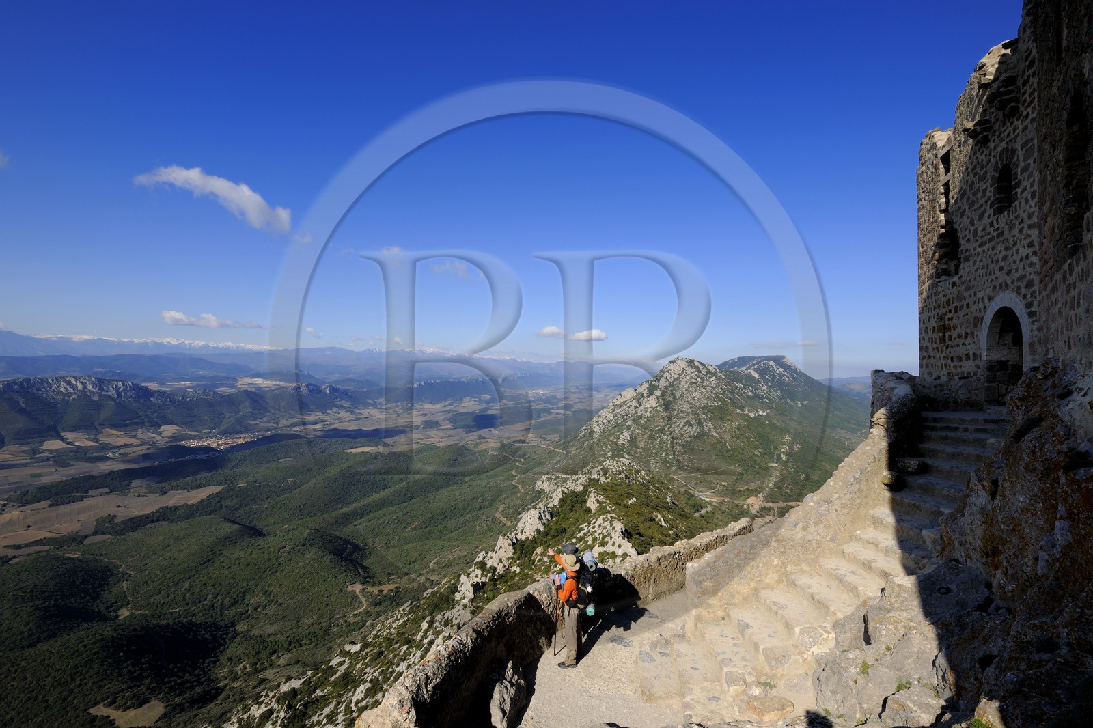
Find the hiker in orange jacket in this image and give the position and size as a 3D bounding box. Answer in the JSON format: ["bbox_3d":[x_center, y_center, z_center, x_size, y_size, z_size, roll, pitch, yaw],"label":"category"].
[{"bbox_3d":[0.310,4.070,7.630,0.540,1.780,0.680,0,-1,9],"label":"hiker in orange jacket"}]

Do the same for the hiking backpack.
[{"bbox_3d":[0.600,3.640,7.580,0.480,0.820,0.500,0,-1,3],"label":"hiking backpack"}]

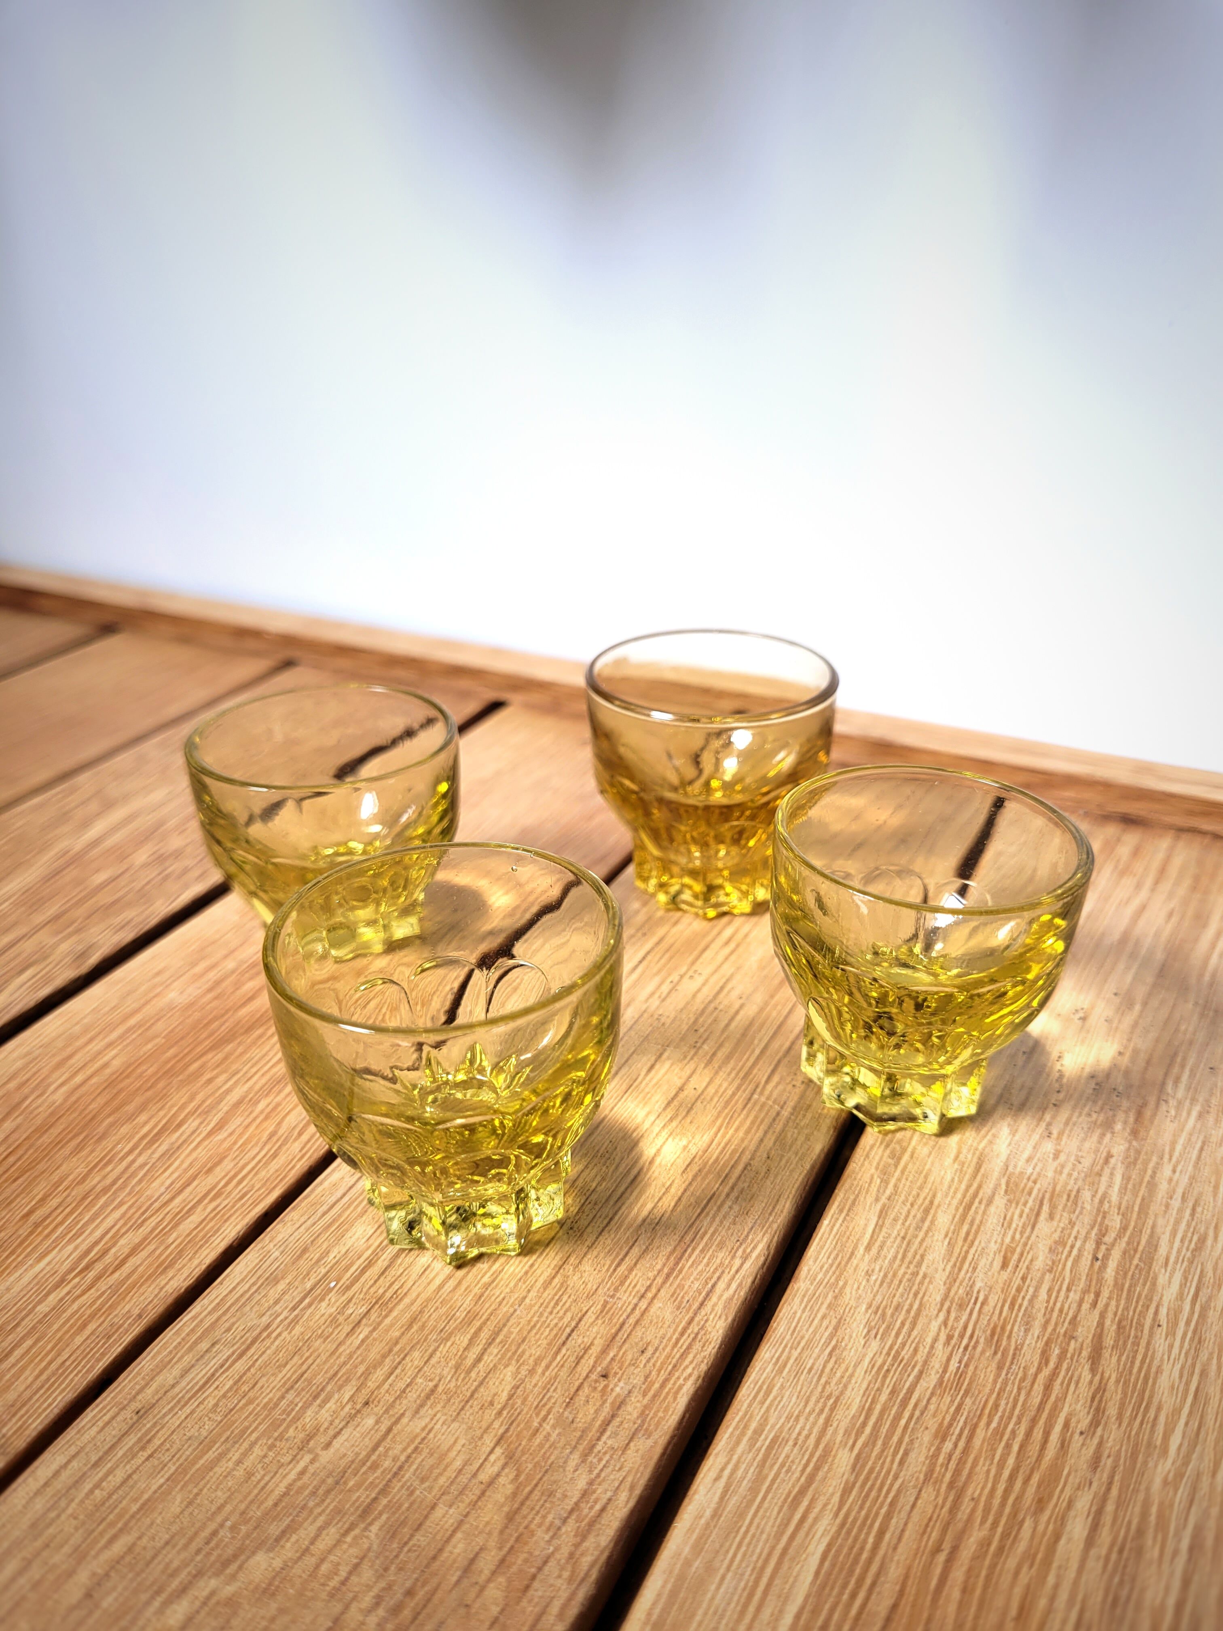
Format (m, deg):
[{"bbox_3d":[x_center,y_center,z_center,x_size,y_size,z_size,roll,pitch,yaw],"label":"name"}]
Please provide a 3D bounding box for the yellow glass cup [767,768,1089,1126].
[{"bbox_3d":[0.056,0.026,0.226,0.054,0.053,0.054,-1,28,0],"label":"yellow glass cup"}]

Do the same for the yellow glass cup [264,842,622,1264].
[{"bbox_3d":[-0.025,0.040,0.202,0.054,0.053,0.054,-1,28,1],"label":"yellow glass cup"}]

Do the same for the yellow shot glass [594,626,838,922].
[{"bbox_3d":[0.023,-0.008,0.291,0.059,0.054,0.059,-1,28,0],"label":"yellow shot glass"}]

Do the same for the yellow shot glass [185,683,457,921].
[{"bbox_3d":[-0.060,0.006,0.269,0.054,0.053,0.054,-1,28,0],"label":"yellow shot glass"}]

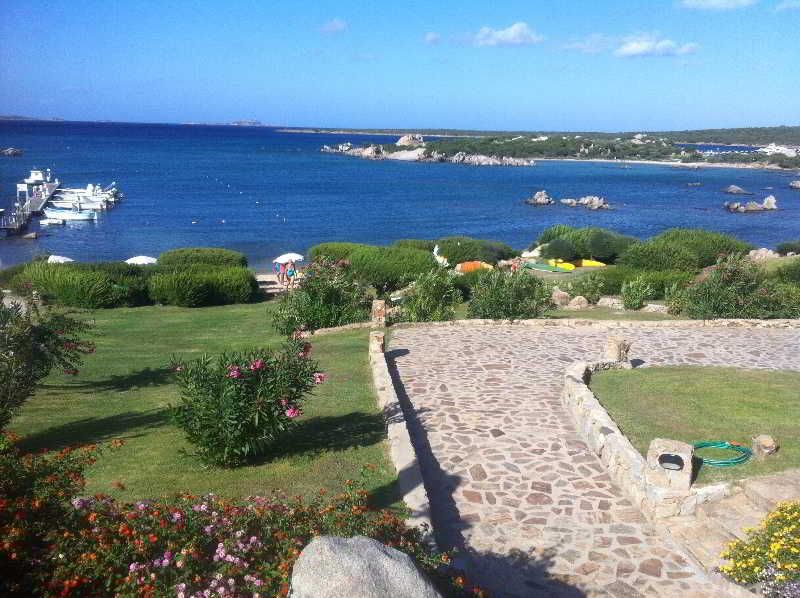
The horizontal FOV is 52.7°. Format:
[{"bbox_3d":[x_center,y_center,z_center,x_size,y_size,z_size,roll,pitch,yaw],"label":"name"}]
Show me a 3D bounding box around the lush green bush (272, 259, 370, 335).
[{"bbox_3d":[-2.033,-0.079,21.000,2.535,1.855,2.155,0,12,-6],"label":"lush green bush"}]

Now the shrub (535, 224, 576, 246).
[{"bbox_3d":[9.170,-3.429,47.500,2.460,1.820,2.210,4,12,11],"label":"shrub"}]

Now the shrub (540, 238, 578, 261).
[{"bbox_3d":[11.149,-3.466,56.500,2.612,1.440,2.090,4,12,11],"label":"shrub"}]

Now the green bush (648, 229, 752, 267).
[{"bbox_3d":[17.540,-2.880,47.000,5.500,2.100,3.800,1,12,0],"label":"green bush"}]

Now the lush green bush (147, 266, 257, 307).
[{"bbox_3d":[-7.411,-0.530,30.300,4.000,1.280,2.000,-2,12,-14],"label":"lush green bush"}]

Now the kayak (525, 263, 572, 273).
[{"bbox_3d":[9.926,-2.072,54.000,3.500,0.350,0.750,7,13,27],"label":"kayak"}]

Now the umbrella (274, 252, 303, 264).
[{"bbox_3d":[-7.015,-1.755,51.000,1.960,2.230,1.960,0,12,-8],"label":"umbrella"}]

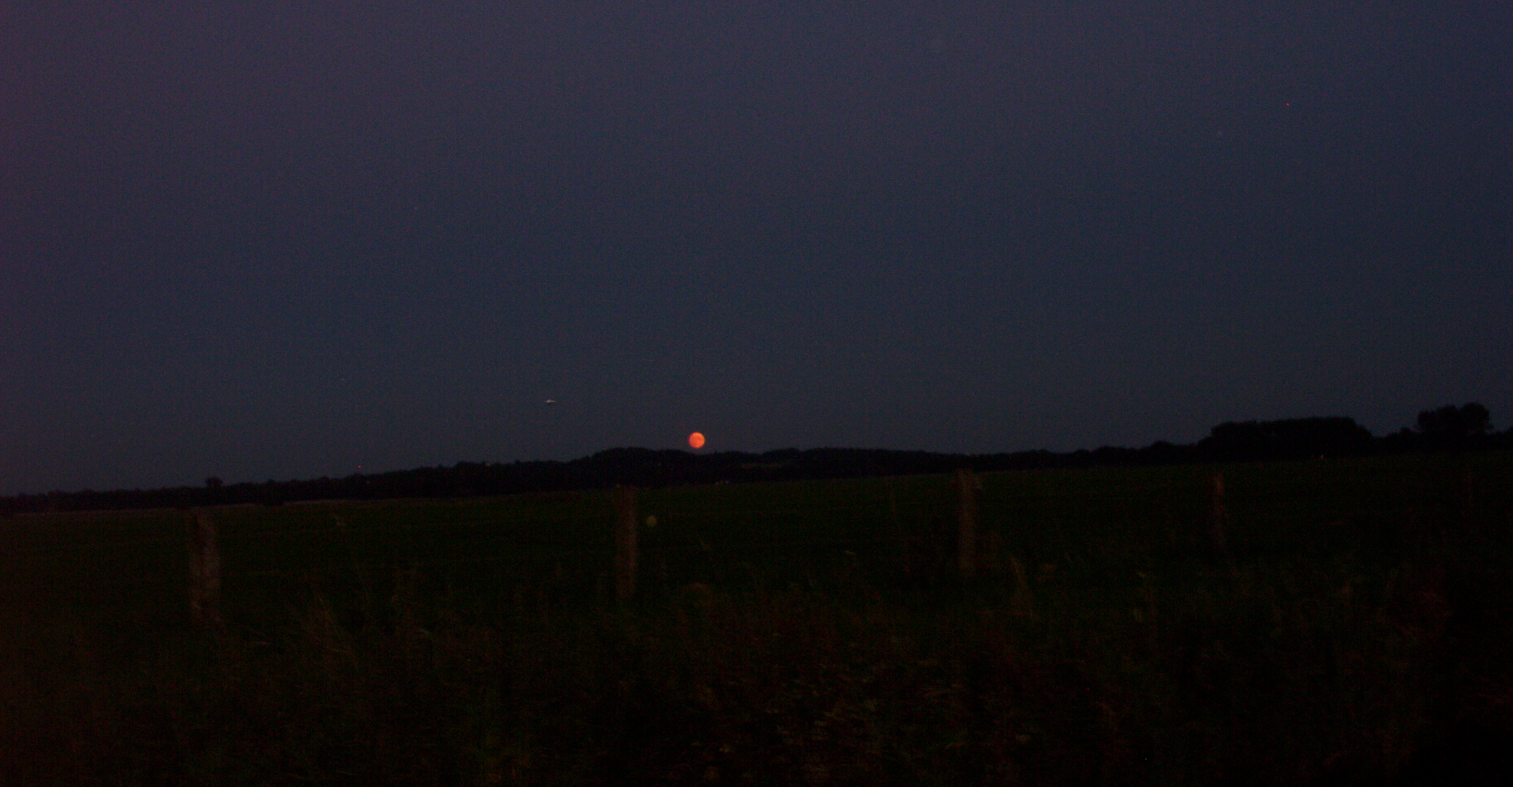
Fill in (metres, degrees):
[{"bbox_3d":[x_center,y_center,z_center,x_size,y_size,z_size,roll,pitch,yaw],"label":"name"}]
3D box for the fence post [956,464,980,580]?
[{"bbox_3d":[2.382,1.472,17.666,0.193,1.265,0.187,-1,-3,-23],"label":"fence post"}]

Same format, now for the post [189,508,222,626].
[{"bbox_3d":[-5.136,1.618,14.600,0.281,1.101,0.272,-1,-3,-23],"label":"post"}]

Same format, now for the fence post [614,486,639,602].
[{"bbox_3d":[-1.347,1.558,16.206,0.226,1.185,0.219,-1,-3,-23],"label":"fence post"}]

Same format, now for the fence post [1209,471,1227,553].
[{"bbox_3d":[5.617,1.444,19.053,0.180,1.006,0.174,-1,-3,-23],"label":"fence post"}]

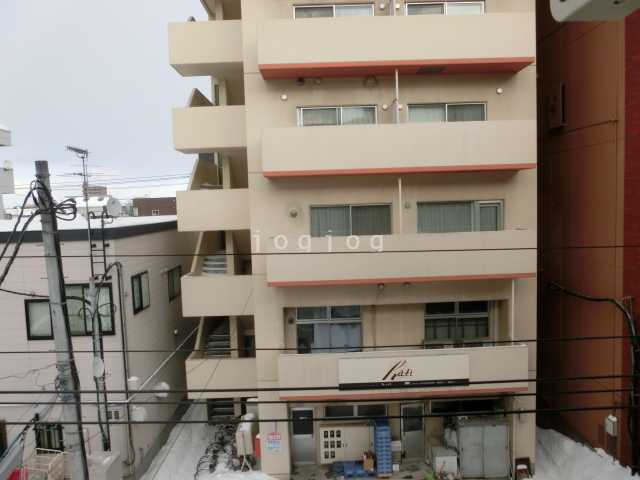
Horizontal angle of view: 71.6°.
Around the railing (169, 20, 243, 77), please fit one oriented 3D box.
[{"bbox_3d":[-3.790,-6.676,15.545,2.574,1.349,1.300,-2,4,-1],"label":"railing"}]

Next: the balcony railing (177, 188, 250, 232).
[{"bbox_3d":[-3.702,-1.076,16.237,2.548,1.414,1.368,-2,3,0],"label":"balcony railing"}]

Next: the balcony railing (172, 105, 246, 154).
[{"bbox_3d":[-3.794,-3.936,16.065,2.548,1.414,1.368,-2,3,0],"label":"balcony railing"}]

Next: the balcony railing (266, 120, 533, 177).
[{"bbox_3d":[2.115,-2.456,12.254,7.250,1.245,0.983,-2,3,0],"label":"balcony railing"}]

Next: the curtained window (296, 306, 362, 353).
[{"bbox_3d":[0.320,2.863,13.720,2.001,1.791,0.120,-2,4,-1],"label":"curtained window"}]

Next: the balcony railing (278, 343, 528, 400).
[{"bbox_3d":[2.422,3.843,12.977,7.204,1.308,0.363,-2,3,0],"label":"balcony railing"}]

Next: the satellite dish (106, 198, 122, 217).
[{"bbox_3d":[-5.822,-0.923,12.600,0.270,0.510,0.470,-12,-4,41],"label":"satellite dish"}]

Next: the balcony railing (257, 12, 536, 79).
[{"bbox_3d":[2.025,-5.229,12.087,7.250,1.245,0.983,-2,3,0],"label":"balcony railing"}]

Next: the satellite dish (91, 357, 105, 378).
[{"bbox_3d":[-5.223,3.017,10.494,0.150,0.470,0.450,-1,4,17],"label":"satellite dish"}]

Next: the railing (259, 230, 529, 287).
[{"bbox_3d":[2.182,0.451,12.249,7.159,1.237,0.982,-2,4,-1],"label":"railing"}]

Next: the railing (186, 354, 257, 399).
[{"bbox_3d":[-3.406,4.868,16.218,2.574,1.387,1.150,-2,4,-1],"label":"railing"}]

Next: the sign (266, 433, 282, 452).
[{"bbox_3d":[-1.339,5.985,13.077,0.419,0.530,0.030,-2,4,-1],"label":"sign"}]

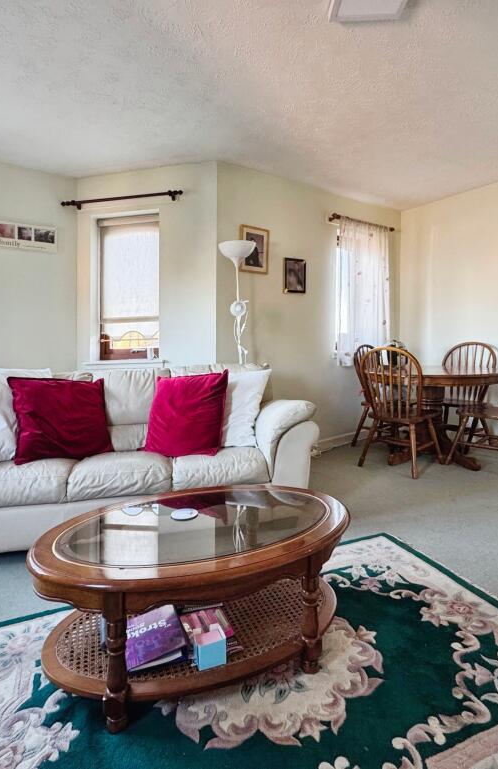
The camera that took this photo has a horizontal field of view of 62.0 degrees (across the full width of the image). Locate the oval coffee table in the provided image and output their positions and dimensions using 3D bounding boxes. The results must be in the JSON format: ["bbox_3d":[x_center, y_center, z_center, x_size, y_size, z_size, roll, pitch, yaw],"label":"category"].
[{"bbox_3d":[-0.165,0.672,1.405,1.055,0.415,0.700,-2,3,-16],"label":"oval coffee table"}]

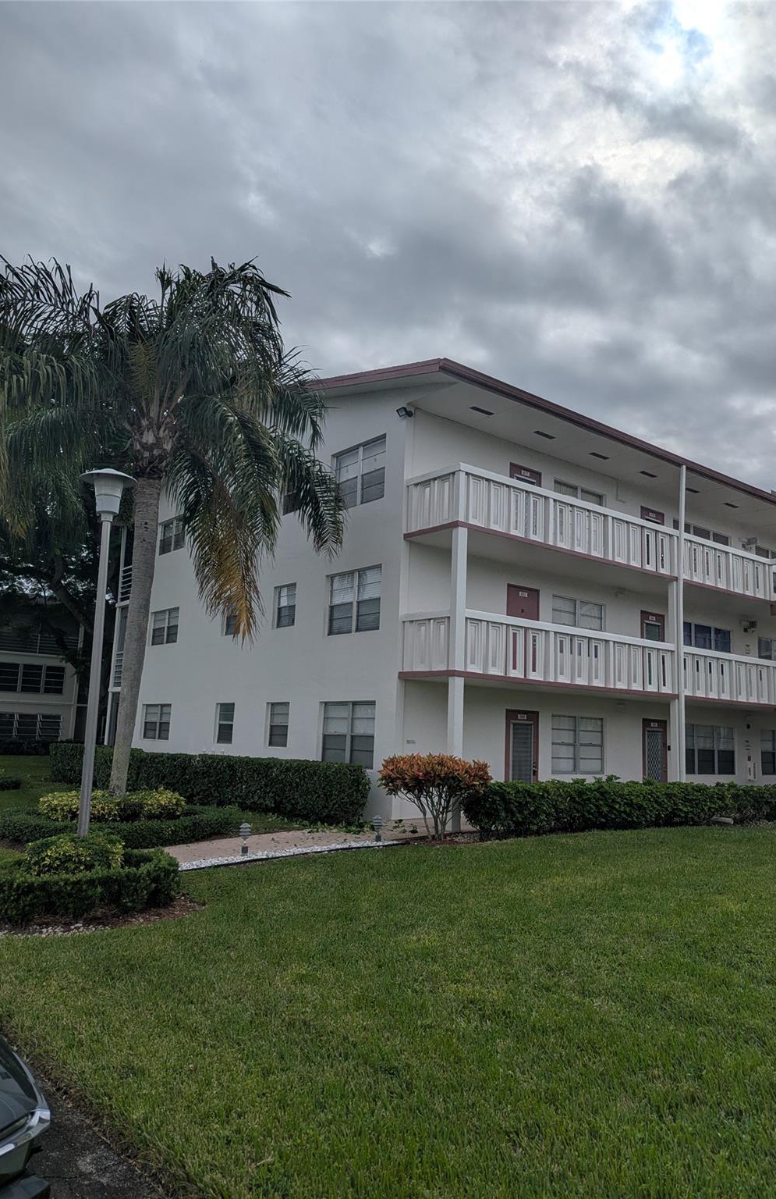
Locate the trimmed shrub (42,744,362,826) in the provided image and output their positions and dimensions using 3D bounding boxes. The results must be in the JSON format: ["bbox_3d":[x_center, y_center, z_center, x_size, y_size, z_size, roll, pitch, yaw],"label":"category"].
[{"bbox_3d":[-4.631,3.899,18.691,11.376,1.000,0.850,-6,-12,43],"label":"trimmed shrub"}]

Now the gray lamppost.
[{"bbox_3d":[-2.803,0.705,7.942,0.570,4.100,0.570,4,-9,-19],"label":"gray lamppost"}]

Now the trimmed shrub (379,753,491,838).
[{"bbox_3d":[0.800,3.072,13.036,1.780,1.320,1.600,2,-9,4],"label":"trimmed shrub"}]

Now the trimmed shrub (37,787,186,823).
[{"bbox_3d":[-4.008,3.063,12.159,2.100,0.660,2.000,5,-9,-17],"label":"trimmed shrub"}]

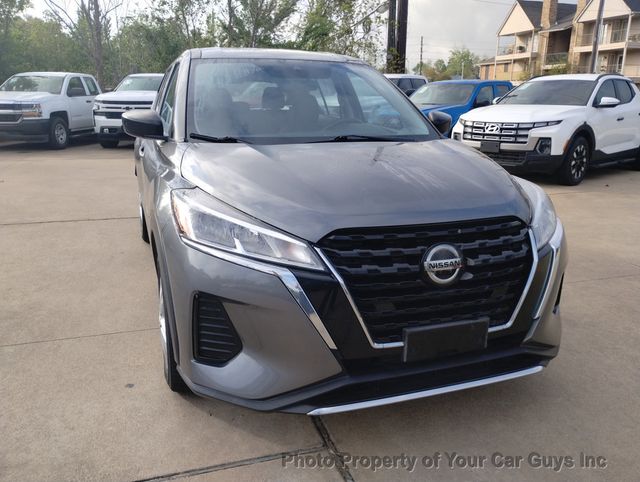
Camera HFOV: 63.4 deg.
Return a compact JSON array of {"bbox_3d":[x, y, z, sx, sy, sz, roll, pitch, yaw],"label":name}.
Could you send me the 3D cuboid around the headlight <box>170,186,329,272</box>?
[{"bbox_3d":[-0.259,-0.049,1.709,0.410,0.200,0.480,-5,16,-18],"label":"headlight"}]

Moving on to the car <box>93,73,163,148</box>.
[{"bbox_3d":[-4.686,-3.868,15.148,2.050,1.940,5.850,0,15,-3],"label":"car"}]

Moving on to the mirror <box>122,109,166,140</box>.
[{"bbox_3d":[-0.899,-0.604,2.637,0.225,0.165,0.160,-5,16,-18],"label":"mirror"}]

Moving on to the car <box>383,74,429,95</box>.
[{"bbox_3d":[1.871,-3.927,15.480,2.000,1.950,5.600,14,20,40],"label":"car"}]

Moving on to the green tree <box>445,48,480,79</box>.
[{"bbox_3d":[23.081,-26.490,83.927,6.800,10.200,6.800,1,15,0],"label":"green tree"}]

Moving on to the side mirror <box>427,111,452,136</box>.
[{"bbox_3d":[0.741,-0.734,3.185,0.225,0.165,0.160,-5,16,-18],"label":"side mirror"}]

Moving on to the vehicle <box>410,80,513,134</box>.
[{"bbox_3d":[3.558,-3.071,12.807,5.100,1.760,1.860,-14,21,-43],"label":"vehicle"}]

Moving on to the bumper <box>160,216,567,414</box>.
[{"bbox_3d":[0.325,0.204,1.908,1.720,0.560,0.540,-5,16,-18],"label":"bumper"}]

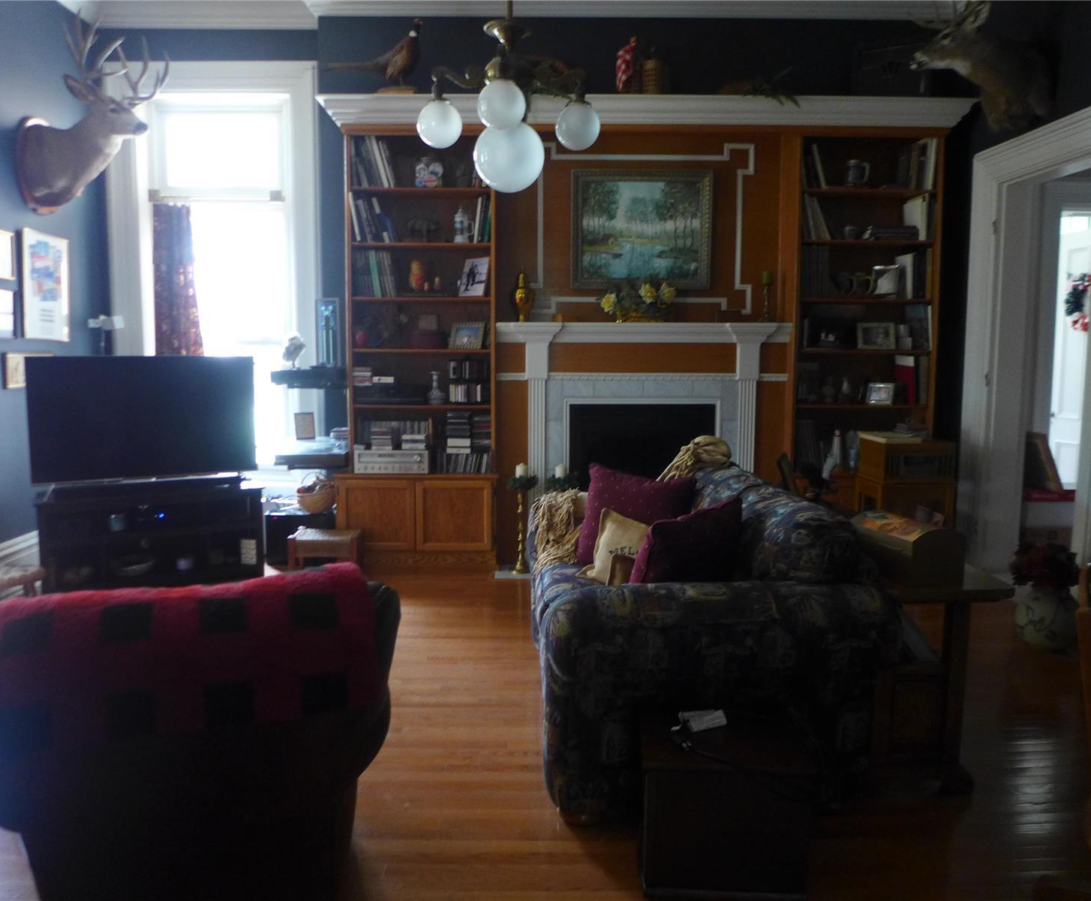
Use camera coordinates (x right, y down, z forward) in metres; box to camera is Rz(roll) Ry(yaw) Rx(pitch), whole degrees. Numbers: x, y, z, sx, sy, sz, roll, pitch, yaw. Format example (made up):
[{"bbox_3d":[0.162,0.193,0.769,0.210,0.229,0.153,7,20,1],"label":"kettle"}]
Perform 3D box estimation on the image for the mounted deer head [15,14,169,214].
[{"bbox_3d":[-2.463,-1.775,4.457,0.630,0.963,0.530,-1,6,-10],"label":"mounted deer head"}]

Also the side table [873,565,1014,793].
[{"bbox_3d":[1.126,0.653,2.693,0.385,0.610,0.660,0,6,-1],"label":"side table"}]

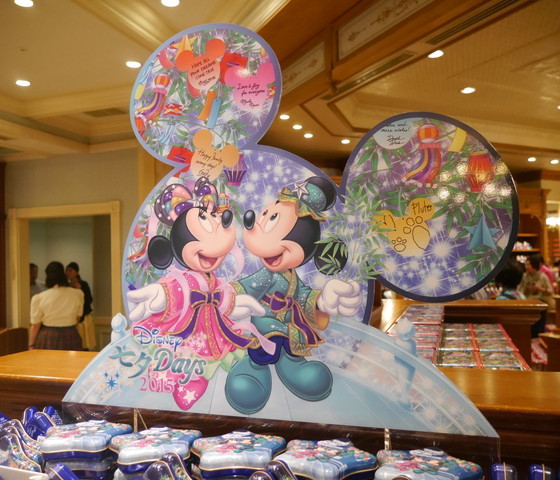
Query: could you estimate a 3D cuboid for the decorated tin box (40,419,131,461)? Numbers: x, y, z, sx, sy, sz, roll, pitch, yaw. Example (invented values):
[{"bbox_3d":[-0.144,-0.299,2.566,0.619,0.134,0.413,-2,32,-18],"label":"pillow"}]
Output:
[{"bbox_3d":[-0.396,0.403,1.066,0.176,0.043,0.160,-1,-2,-8],"label":"decorated tin box"}]

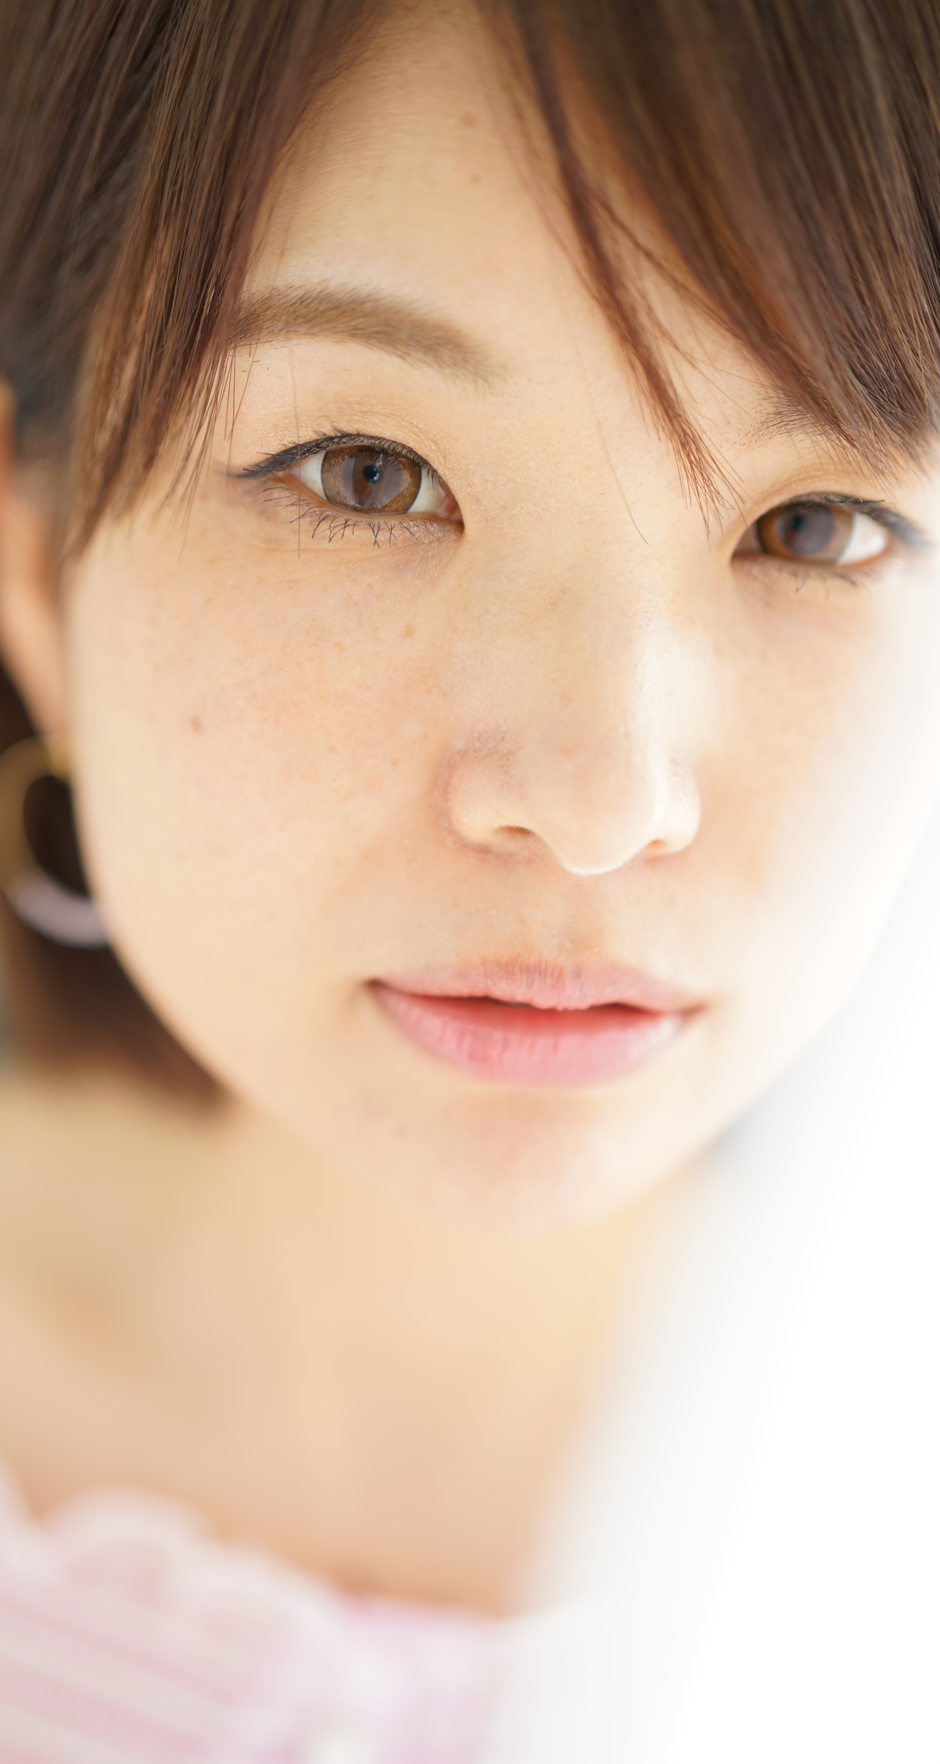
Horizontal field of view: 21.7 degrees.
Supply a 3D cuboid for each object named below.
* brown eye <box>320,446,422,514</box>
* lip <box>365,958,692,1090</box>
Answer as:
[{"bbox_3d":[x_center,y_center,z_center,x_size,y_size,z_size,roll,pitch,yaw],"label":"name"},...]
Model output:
[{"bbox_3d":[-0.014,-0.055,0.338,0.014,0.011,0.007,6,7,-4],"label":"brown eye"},{"bbox_3d":[0.009,0.020,0.341,0.046,0.018,0.017,5,7,-6],"label":"lip"}]

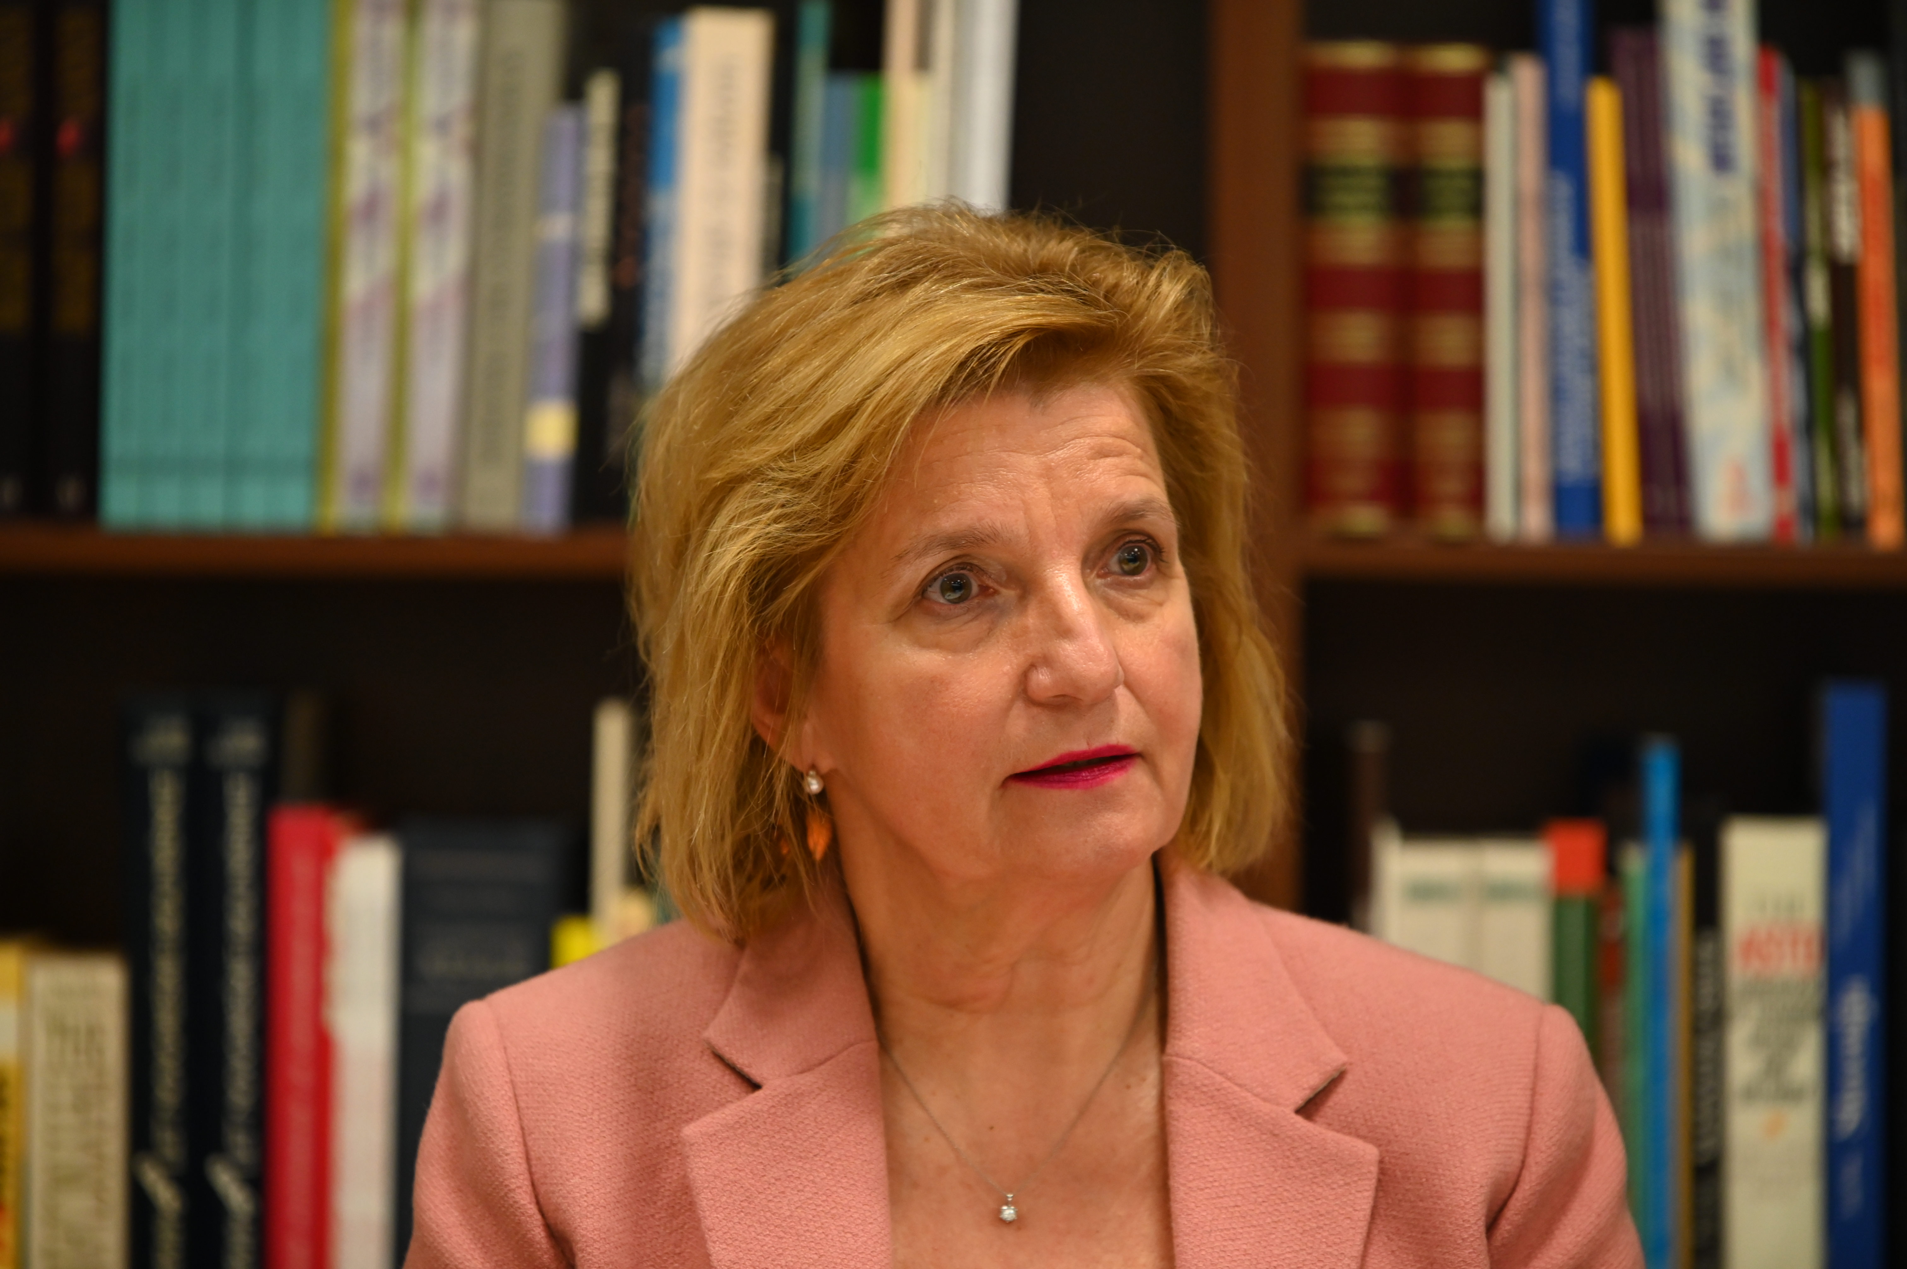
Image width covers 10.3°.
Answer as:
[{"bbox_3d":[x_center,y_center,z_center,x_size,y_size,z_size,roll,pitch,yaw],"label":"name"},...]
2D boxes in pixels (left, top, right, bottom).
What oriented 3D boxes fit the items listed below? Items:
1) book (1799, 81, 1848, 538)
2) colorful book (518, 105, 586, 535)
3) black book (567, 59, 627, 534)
[{"bbox_3d":[0.412,-0.157,5.088,0.013,0.217,0.150,-3,2,0],"label":"book"},{"bbox_3d":[-0.192,-0.152,5.170,0.020,0.201,0.140,3,0,0],"label":"colorful book"},{"bbox_3d":[-0.169,-0.163,5.088,0.019,0.218,0.150,2,2,0],"label":"black book"}]

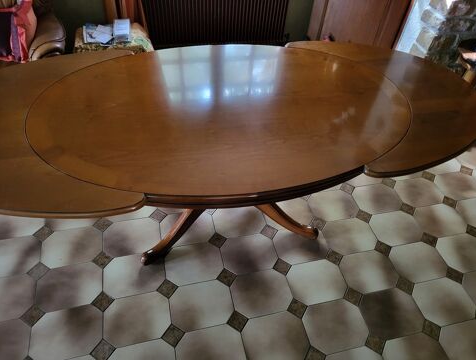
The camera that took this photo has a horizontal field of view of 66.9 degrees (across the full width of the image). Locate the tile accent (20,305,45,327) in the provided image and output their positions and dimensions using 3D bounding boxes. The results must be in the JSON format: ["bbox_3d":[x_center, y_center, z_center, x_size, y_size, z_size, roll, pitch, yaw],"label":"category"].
[{"bbox_3d":[-0.890,0.594,1.571,0.070,0.010,0.070,26,50,18],"label":"tile accent"}]

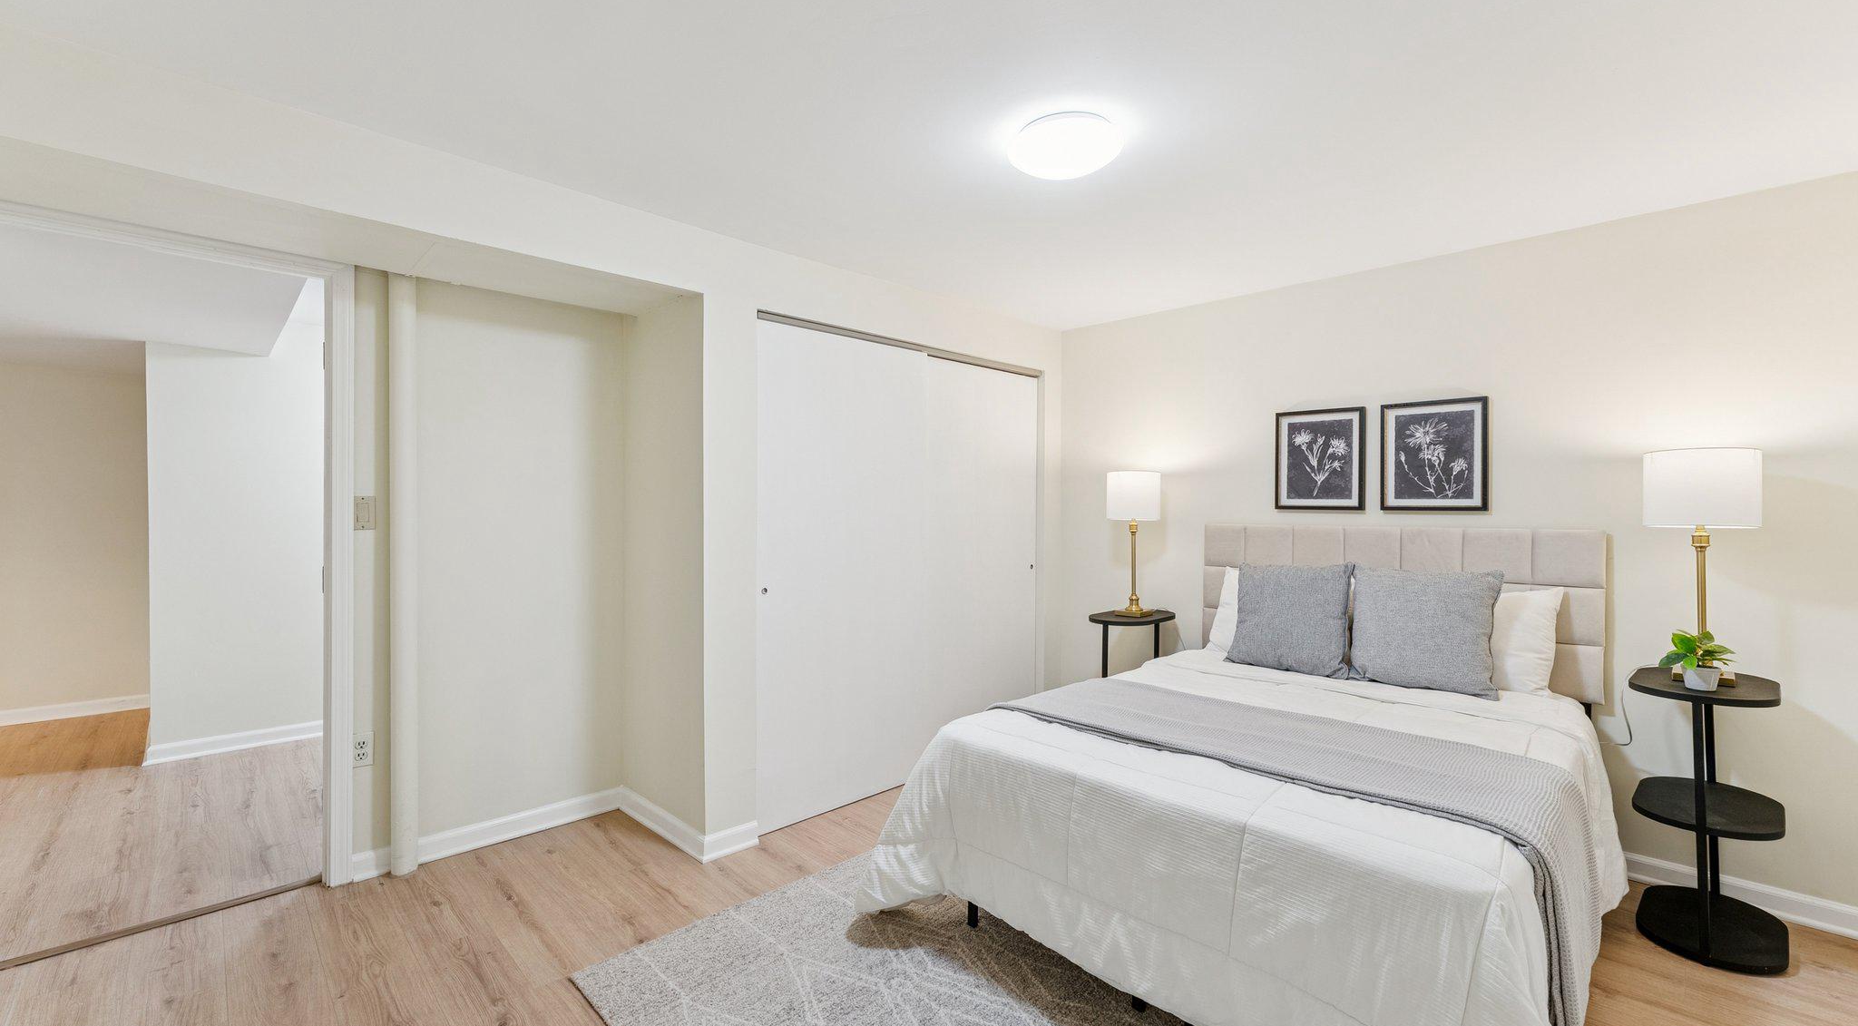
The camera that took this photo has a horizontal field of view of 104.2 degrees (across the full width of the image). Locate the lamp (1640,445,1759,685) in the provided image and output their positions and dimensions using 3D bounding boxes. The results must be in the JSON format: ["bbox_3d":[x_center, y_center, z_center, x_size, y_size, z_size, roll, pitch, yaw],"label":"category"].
[{"bbox_3d":[2.373,0.163,2.224,0.250,0.700,0.250,0,1,-45],"label":"lamp"}]

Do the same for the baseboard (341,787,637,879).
[{"bbox_3d":[-1.640,1.207,2.763,0.887,0.095,0.015,0,1,-42],"label":"baseboard"}]

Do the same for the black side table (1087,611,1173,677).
[{"bbox_3d":[1.008,0.875,3.502,0.490,0.755,0.315,0,1,-45],"label":"black side table"}]

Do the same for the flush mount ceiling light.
[{"bbox_3d":[0.376,-0.986,1.999,0.310,0.070,0.310,0,0,0],"label":"flush mount ceiling light"}]

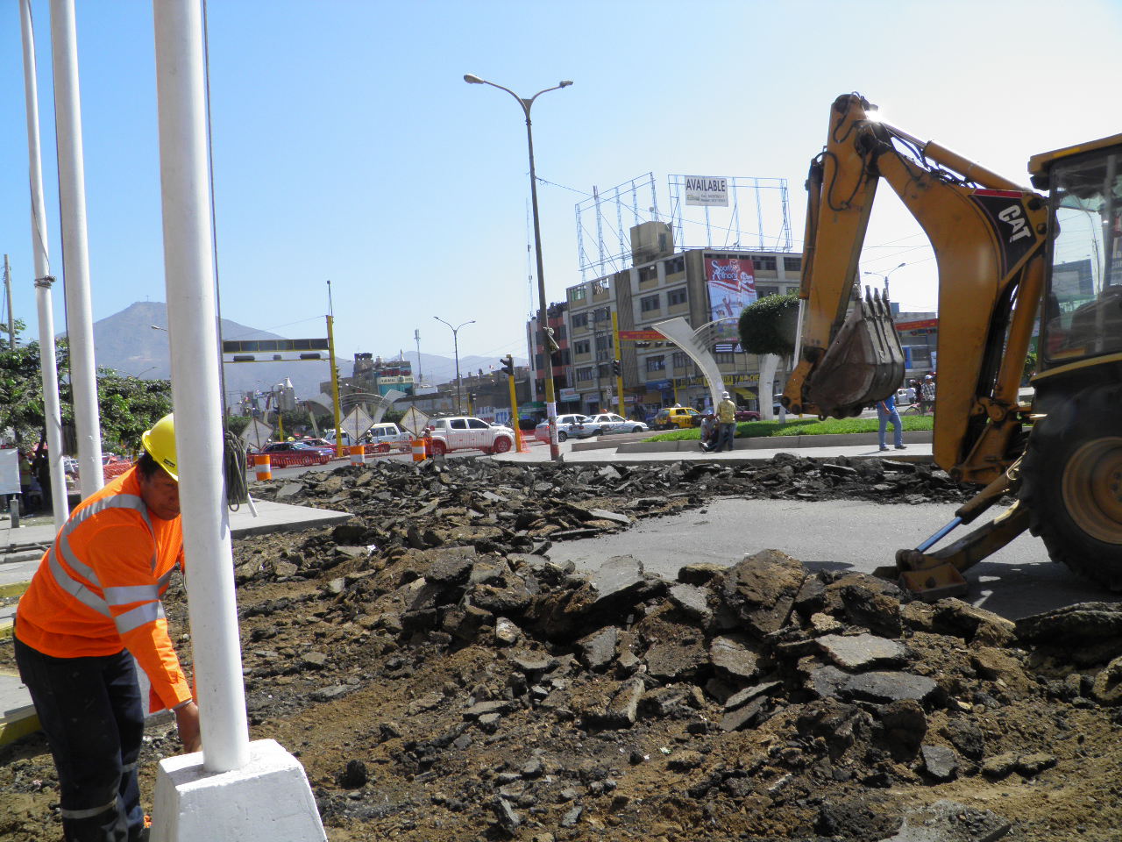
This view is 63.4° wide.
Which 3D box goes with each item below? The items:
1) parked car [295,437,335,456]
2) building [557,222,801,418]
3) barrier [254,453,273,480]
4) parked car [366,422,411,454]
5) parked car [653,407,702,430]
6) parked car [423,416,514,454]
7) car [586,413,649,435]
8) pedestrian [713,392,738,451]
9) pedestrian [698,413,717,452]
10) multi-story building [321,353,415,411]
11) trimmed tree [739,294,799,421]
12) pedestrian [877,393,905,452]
[{"bbox_3d":[-14.871,1.702,54.503,1.660,1.420,4.200,-5,0,-33],"label":"parked car"},{"bbox_3d":[13.854,-9.138,93.302,17.000,18.000,20.800,-5,0,-33],"label":"building"},{"bbox_3d":[-11.264,1.749,34.405,0.580,0.960,0.580,-5,0,-10],"label":"barrier"},{"bbox_3d":[-10.979,1.226,54.003,4.600,1.750,1.720,-5,0,-10],"label":"parked car"},{"bbox_3d":[7.708,-0.148,60.003,3.600,1.420,1.500,-5,0,-32],"label":"parked car"},{"bbox_3d":[-4.402,0.734,42.003,5.150,1.800,1.800,-5,0,-17],"label":"parked car"},{"bbox_3d":[3.527,0.152,57.503,4.300,1.420,1.680,-5,0,-9],"label":"car"},{"bbox_3d":[4.637,-0.013,25.402,0.550,1.730,0.380,-5,0,-13],"label":"pedestrian"},{"bbox_3d":[4.102,0.348,25.204,0.550,1.100,0.800,-4,0,25],"label":"pedestrian"},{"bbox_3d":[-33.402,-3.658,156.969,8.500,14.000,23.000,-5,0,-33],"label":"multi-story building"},{"bbox_3d":[8.278,-2.231,34.492,3.100,4.750,3.100,-5,0,0],"label":"trimmed tree"},{"bbox_3d":[7.907,-0.202,21.803,0.620,1.700,0.500,-5,0,12],"label":"pedestrian"}]

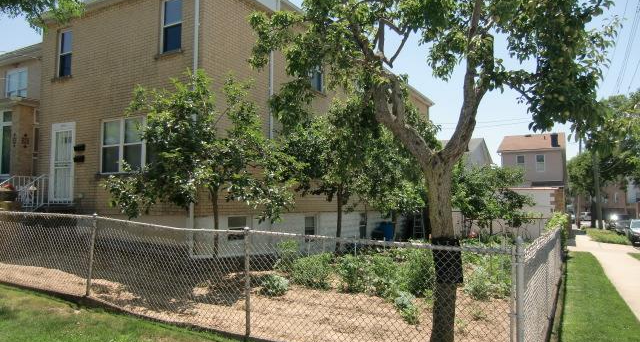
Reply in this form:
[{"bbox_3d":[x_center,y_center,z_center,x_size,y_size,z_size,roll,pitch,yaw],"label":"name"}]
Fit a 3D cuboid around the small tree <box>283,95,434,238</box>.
[{"bbox_3d":[1.111,0.242,12.800,4.200,4.824,3.700,1,-4,0],"label":"small tree"}]

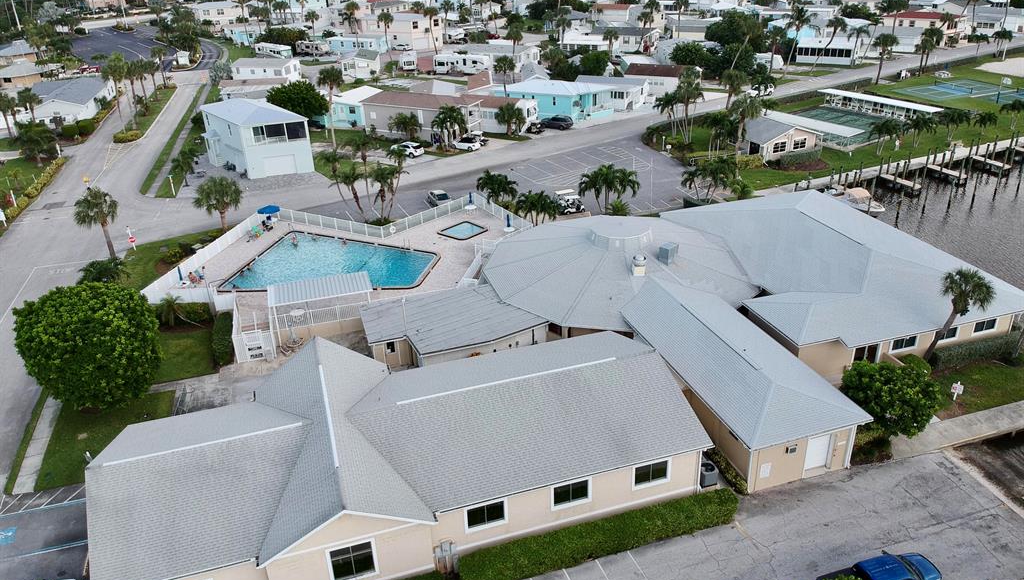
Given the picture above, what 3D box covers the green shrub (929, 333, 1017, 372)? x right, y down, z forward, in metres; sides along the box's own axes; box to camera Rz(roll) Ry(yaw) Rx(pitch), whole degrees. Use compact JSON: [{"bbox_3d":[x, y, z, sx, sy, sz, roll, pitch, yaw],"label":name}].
[{"bbox_3d":[30.983,3.875,49.441,6.000,1.350,1.500,-10,28,-13],"label":"green shrub"}]

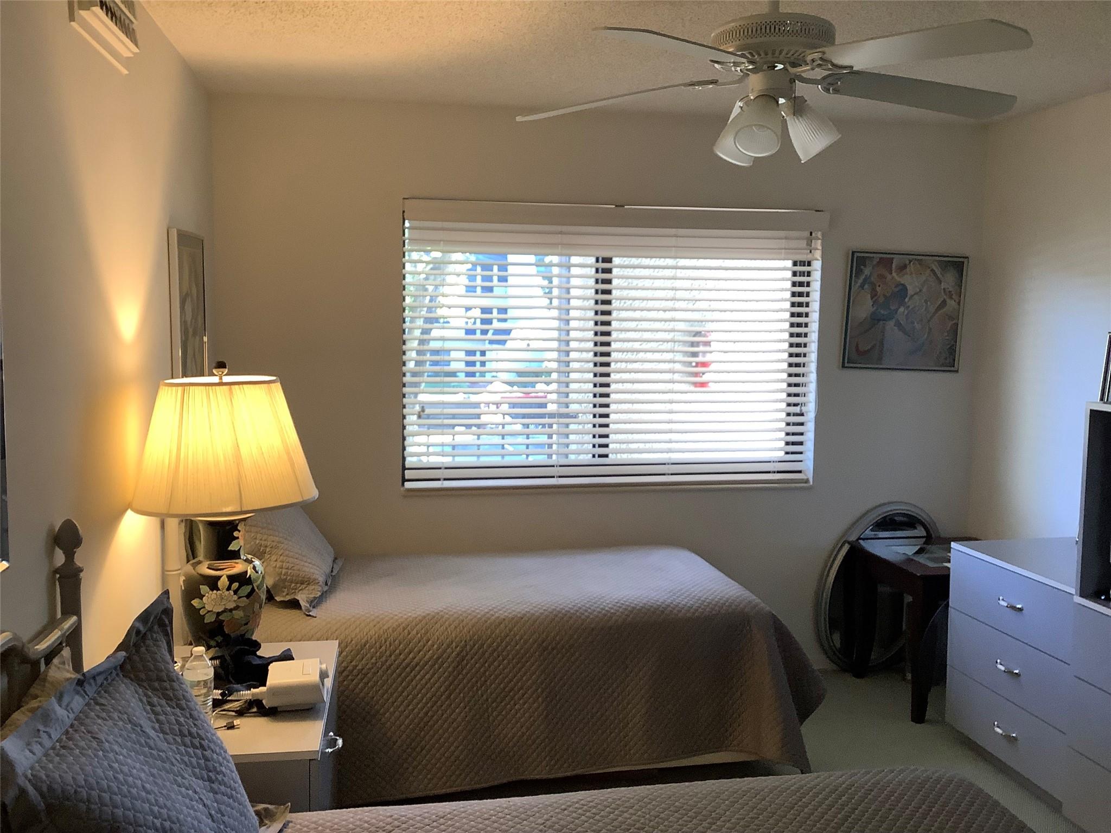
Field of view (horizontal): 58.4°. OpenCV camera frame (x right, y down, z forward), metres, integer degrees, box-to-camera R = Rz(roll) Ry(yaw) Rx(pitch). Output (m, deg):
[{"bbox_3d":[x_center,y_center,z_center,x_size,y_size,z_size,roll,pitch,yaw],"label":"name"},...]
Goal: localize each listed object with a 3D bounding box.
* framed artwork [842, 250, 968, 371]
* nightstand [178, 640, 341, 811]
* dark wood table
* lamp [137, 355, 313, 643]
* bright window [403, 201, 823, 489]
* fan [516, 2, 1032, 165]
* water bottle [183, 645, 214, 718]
[{"bbox_3d":[1.545,-0.455,4.385,0.565,0.513,0.025,2,5,-10],"label":"framed artwork"},{"bbox_3d":[-0.790,0.997,2.455,0.510,0.651,0.733,0,6,-10],"label":"nightstand"},{"bbox_3d":[1.623,0.881,4.182,0.580,0.604,0.580,0,6,-10],"label":"dark wood table"},{"bbox_3d":[-0.839,0.262,2.532,0.452,0.797,0.452,0,6,-10],"label":"lamp"},{"bbox_3d":[0.271,-0.291,4.218,1.810,1.180,0.080,0,6,-10],"label":"bright window"},{"bbox_3d":[0.562,-0.865,2.475,1.280,0.461,1.280,0,6,-10],"label":"fan"},{"bbox_3d":[-0.768,0.597,2.150,0.066,0.205,0.066,0,6,-10],"label":"water bottle"}]

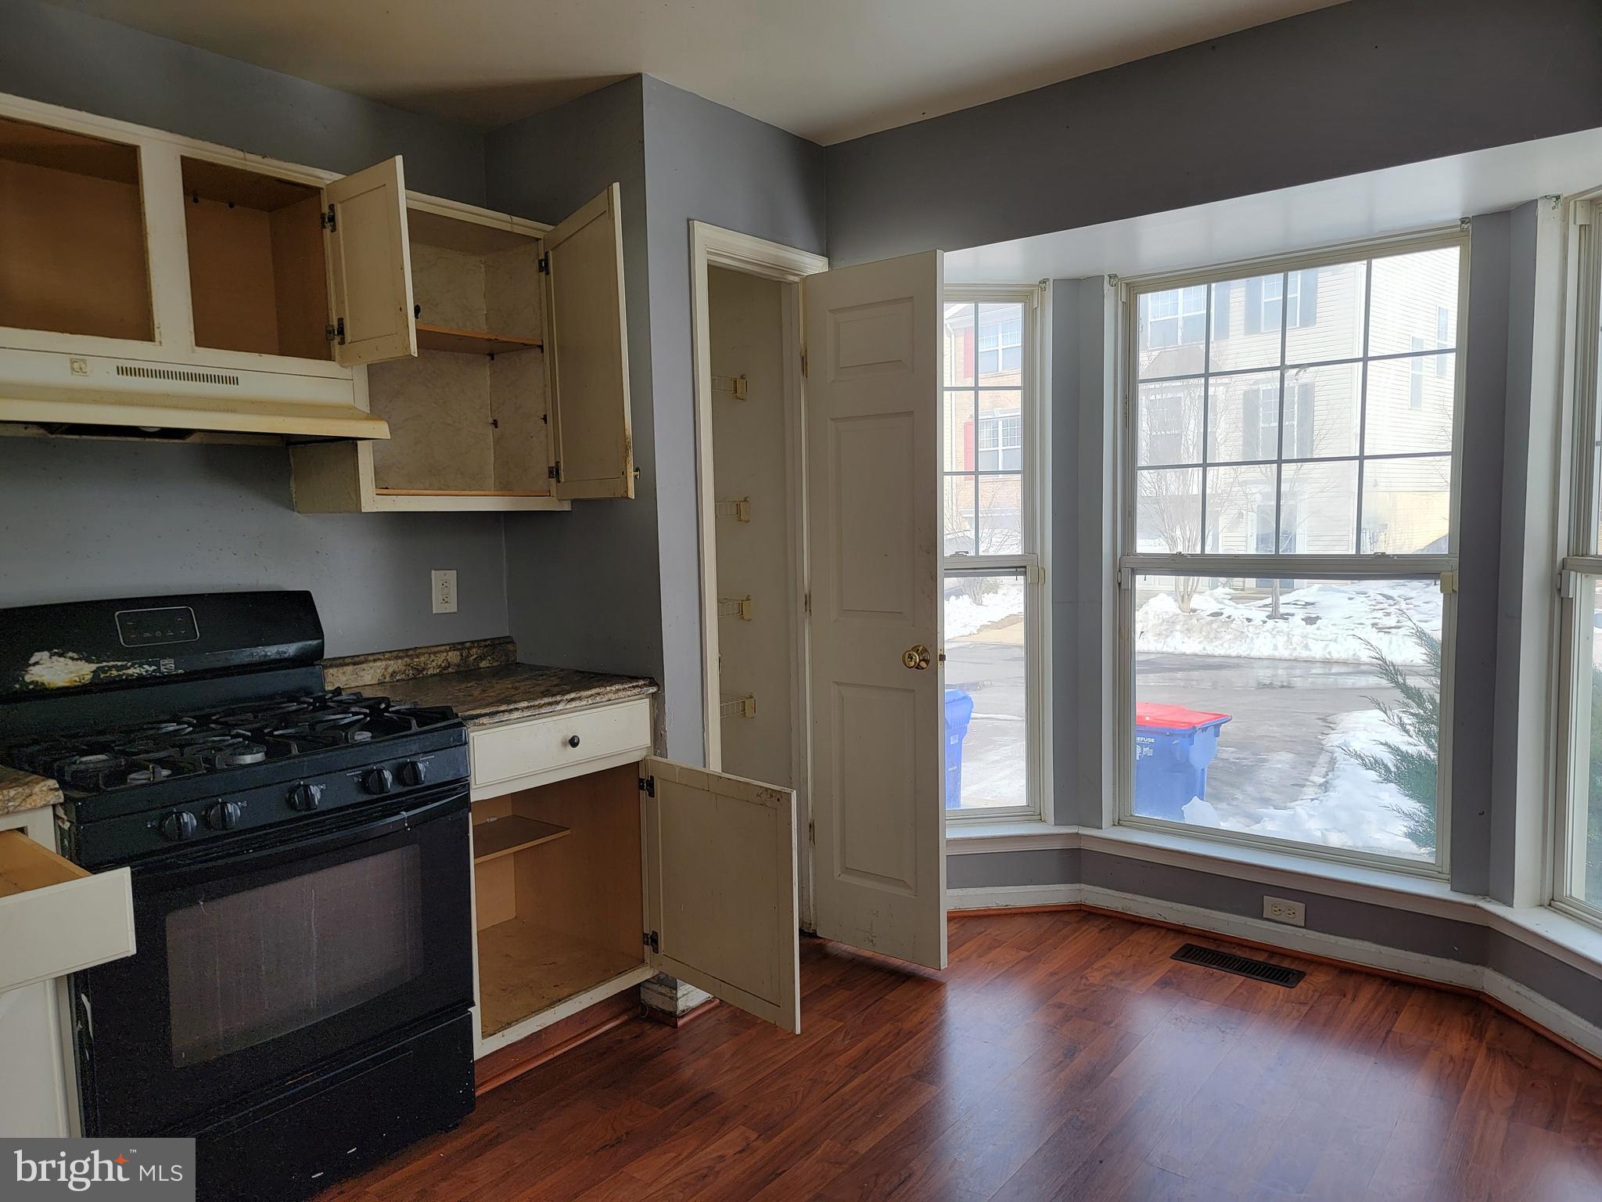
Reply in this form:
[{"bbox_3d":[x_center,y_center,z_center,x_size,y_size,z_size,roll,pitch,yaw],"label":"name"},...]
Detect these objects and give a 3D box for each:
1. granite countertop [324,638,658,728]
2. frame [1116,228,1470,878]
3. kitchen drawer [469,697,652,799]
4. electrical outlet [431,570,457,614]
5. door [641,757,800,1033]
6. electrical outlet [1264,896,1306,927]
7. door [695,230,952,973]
[{"bbox_3d":[-0.801,0.197,2.842,0.635,0.122,0.600,3,7,39],"label":"granite countertop"},{"bbox_3d":[1.413,-0.122,3.309,0.990,1.780,0.090,3,6,37],"label":"frame"},{"bbox_3d":[-0.741,0.327,2.816,0.480,0.125,0.530,3,7,39],"label":"kitchen drawer"},{"bbox_3d":[-0.990,-0.025,3.091,0.010,0.116,0.072,3,7,39],"label":"electrical outlet"},{"bbox_3d":[-0.195,0.699,2.723,0.525,0.567,0.022,4,7,44],"label":"door"},{"bbox_3d":[1.437,0.924,3.302,0.116,0.071,0.010,3,6,37],"label":"electrical outlet"},{"bbox_3d":[0.223,0.047,3.274,0.460,2.030,0.040,3,7,39],"label":"door"}]

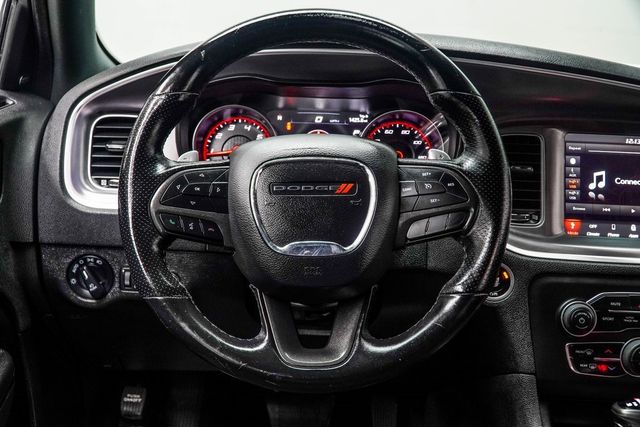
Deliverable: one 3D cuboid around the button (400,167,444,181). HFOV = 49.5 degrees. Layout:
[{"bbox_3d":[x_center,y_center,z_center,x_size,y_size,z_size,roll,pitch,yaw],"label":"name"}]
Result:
[{"bbox_3d":[0.102,-0.040,0.693,0.042,0.015,0.010,0,-11,0],"label":"button"}]

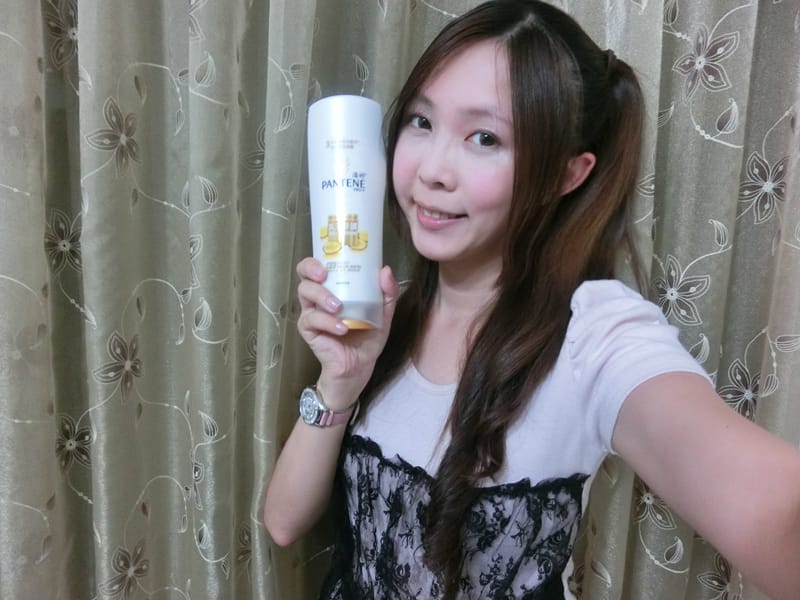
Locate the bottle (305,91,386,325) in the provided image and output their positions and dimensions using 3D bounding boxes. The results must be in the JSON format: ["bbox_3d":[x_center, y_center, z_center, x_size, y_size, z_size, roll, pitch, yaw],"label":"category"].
[{"bbox_3d":[-0.046,-0.074,0.490,0.069,0.197,0.046,-1,0,5],"label":"bottle"}]

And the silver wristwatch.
[{"bbox_3d":[-0.064,0.098,0.517,0.047,0.035,0.052,4,25,-38],"label":"silver wristwatch"}]

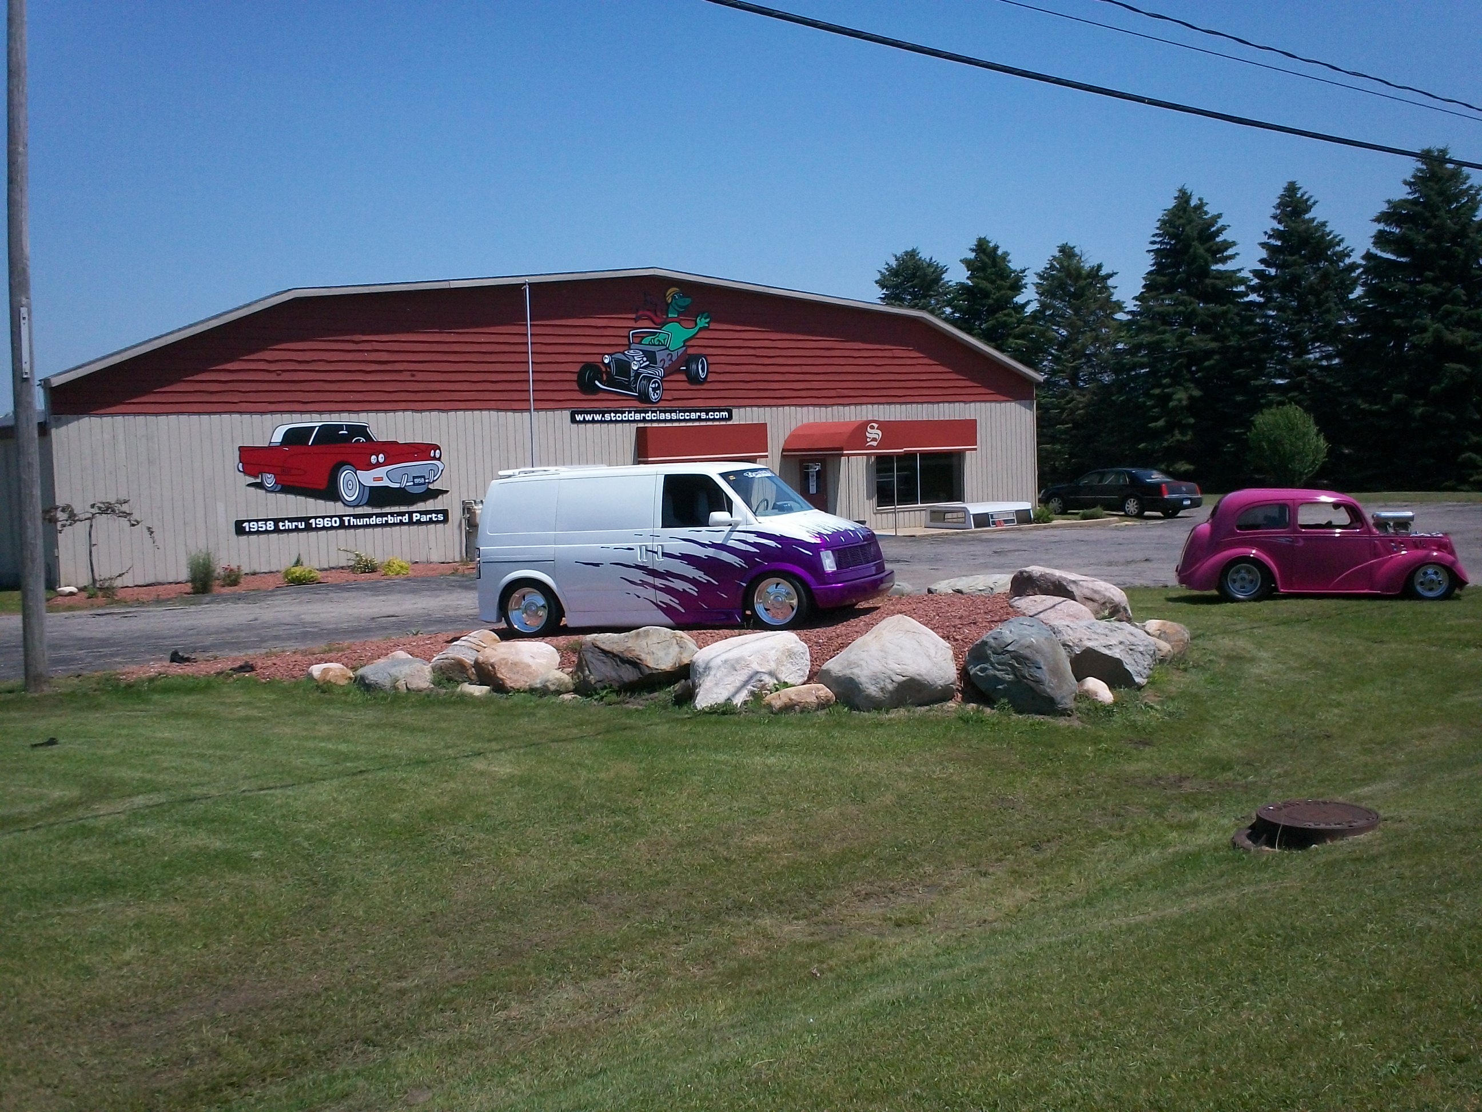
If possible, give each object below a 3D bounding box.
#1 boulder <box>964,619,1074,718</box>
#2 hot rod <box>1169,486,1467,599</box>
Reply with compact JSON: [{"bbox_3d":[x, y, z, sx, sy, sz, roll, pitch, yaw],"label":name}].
[{"bbox_3d":[2.127,0.838,12.400,0.860,0.720,0.740,-1,5,0],"label":"boulder"},{"bbox_3d":[7.690,-0.197,21.667,3.580,1.440,1.480,0,4,15],"label":"hot rod"}]

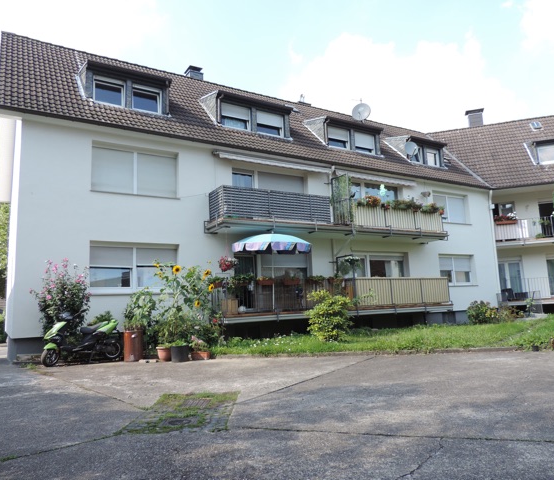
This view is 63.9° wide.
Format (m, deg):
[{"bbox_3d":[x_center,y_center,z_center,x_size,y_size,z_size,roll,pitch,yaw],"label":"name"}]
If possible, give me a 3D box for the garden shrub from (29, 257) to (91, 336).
[{"bbox_3d":[-5.120,1.642,10.542,1.400,2.350,1.300,3,-8,-31],"label":"garden shrub"}]

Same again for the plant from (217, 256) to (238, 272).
[{"bbox_3d":[-1.405,0.696,12.596,0.530,0.440,0.500,-1,-7,0],"label":"plant"}]

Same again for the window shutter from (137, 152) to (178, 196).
[{"bbox_3d":[-3.471,-1.868,12.906,1.166,1.206,0.060,3,-7,-31],"label":"window shutter"}]

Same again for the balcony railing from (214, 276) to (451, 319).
[{"bbox_3d":[2.336,1.867,15.213,9.500,1.040,1.150,3,-8,-31],"label":"balcony railing"}]

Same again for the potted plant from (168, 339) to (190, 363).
[{"bbox_3d":[-2.232,2.518,10.158,0.450,0.510,0.440,3,-8,-31],"label":"potted plant"}]

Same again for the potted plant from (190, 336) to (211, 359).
[{"bbox_3d":[-1.798,2.518,10.418,0.470,0.550,0.400,3,-8,-31],"label":"potted plant"}]

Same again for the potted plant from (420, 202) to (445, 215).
[{"bbox_3d":[6.010,-1.210,17.133,1.150,0.450,0.340,3,-8,-31],"label":"potted plant"}]

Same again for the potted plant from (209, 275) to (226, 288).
[{"bbox_3d":[-1.673,1.165,12.531,0.270,0.370,0.780,3,-9,-31],"label":"potted plant"}]

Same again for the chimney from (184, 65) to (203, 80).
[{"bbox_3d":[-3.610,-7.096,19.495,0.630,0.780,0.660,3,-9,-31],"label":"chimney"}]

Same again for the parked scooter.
[{"bbox_3d":[-4.502,2.265,10.287,1.780,1.150,0.650,5,-10,-41],"label":"parked scooter"}]

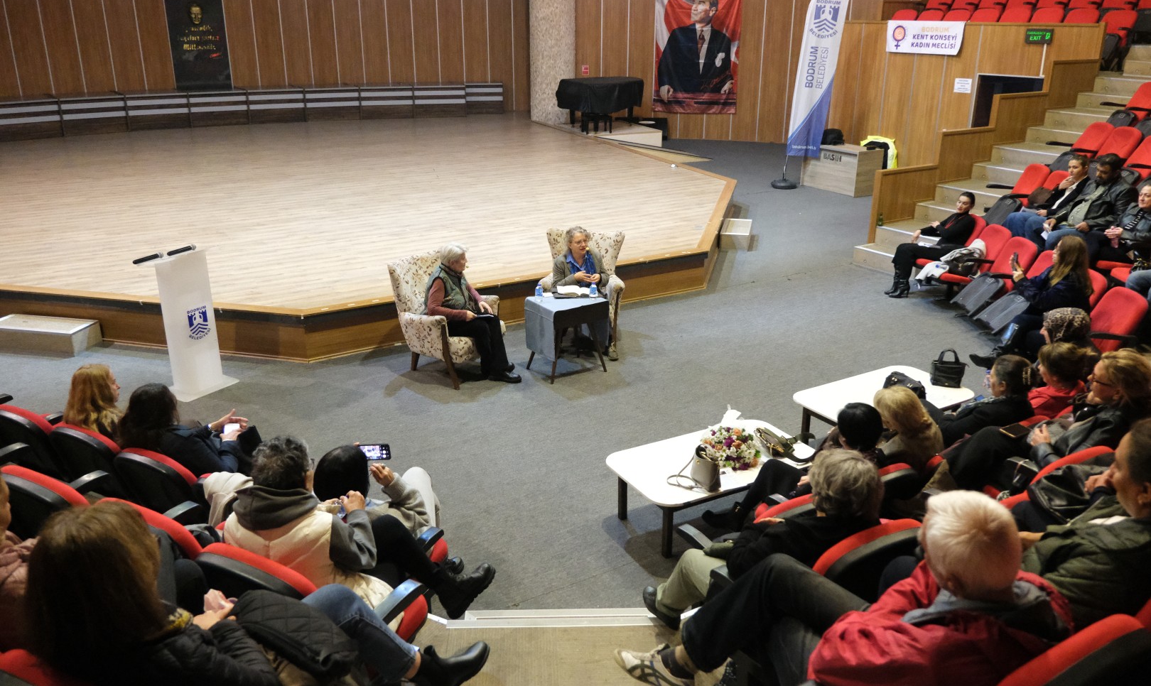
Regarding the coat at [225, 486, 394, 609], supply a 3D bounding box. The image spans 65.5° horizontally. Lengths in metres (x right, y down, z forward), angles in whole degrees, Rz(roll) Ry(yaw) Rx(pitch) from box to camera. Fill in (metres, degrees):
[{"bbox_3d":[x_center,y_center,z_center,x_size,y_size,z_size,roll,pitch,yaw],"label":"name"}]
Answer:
[{"bbox_3d":[-0.881,0.764,2.985,0.520,0.560,0.400,12,22,31],"label":"coat"}]

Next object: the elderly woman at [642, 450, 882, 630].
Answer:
[{"bbox_3d":[0.675,0.809,3.801,0.540,1.160,1.030,-12,23,-32],"label":"elderly woman"}]

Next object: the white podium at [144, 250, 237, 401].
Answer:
[{"bbox_3d":[-3.150,-0.178,7.300,0.400,1.150,0.560,10,21,26],"label":"white podium"}]

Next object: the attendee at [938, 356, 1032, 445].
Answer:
[{"bbox_3d":[2.169,0.548,5.183,0.520,1.180,0.850,-16,25,-39],"label":"attendee"}]

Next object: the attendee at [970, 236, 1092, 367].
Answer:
[{"bbox_3d":[3.971,-0.356,7.790,0.900,1.190,0.550,1,19,2],"label":"attendee"}]

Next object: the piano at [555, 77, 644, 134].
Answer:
[{"bbox_3d":[0.568,-5.744,21.631,2.000,1.116,1.395,-9,21,-25],"label":"piano"}]

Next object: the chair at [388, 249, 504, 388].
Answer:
[{"bbox_3d":[-1.117,-0.233,7.889,0.770,1.000,0.740,13,23,32],"label":"chair"}]

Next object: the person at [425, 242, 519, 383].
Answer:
[{"bbox_3d":[-0.891,-0.288,7.805,0.840,1.160,0.540,10,21,25],"label":"person"}]

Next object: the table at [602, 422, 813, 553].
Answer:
[{"bbox_3d":[0.855,0.899,5.555,1.265,0.401,0.729,-10,22,-27],"label":"table"}]

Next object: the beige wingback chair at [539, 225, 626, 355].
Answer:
[{"bbox_3d":[0.101,-0.518,8.498,0.770,1.020,0.800,3,19,7],"label":"beige wingback chair"}]

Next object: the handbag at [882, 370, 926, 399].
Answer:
[{"bbox_3d":[2.399,0.290,6.471,0.150,0.155,0.300,-14,23,-35],"label":"handbag"}]

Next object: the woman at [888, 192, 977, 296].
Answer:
[{"bbox_3d":[3.972,-1.104,9.965,0.880,1.180,0.520,-1,19,-3],"label":"woman"}]

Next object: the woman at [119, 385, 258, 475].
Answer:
[{"bbox_3d":[-1.881,0.654,4.841,0.540,1.190,0.860,11,22,28],"label":"woman"}]

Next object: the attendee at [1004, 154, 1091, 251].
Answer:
[{"bbox_3d":[4.982,-1.433,9.607,0.800,1.180,0.550,-2,19,-5],"label":"attendee"}]

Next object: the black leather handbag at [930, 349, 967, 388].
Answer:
[{"bbox_3d":[2.760,0.177,6.623,0.220,0.270,0.130,5,20,15],"label":"black leather handbag"}]

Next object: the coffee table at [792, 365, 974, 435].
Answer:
[{"bbox_3d":[2.230,0.566,6.521,1.265,0.401,0.729,-11,22,-29],"label":"coffee table"}]

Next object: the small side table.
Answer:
[{"bbox_3d":[-0.075,-0.071,7.956,0.605,0.656,0.472,-12,23,-32],"label":"small side table"}]

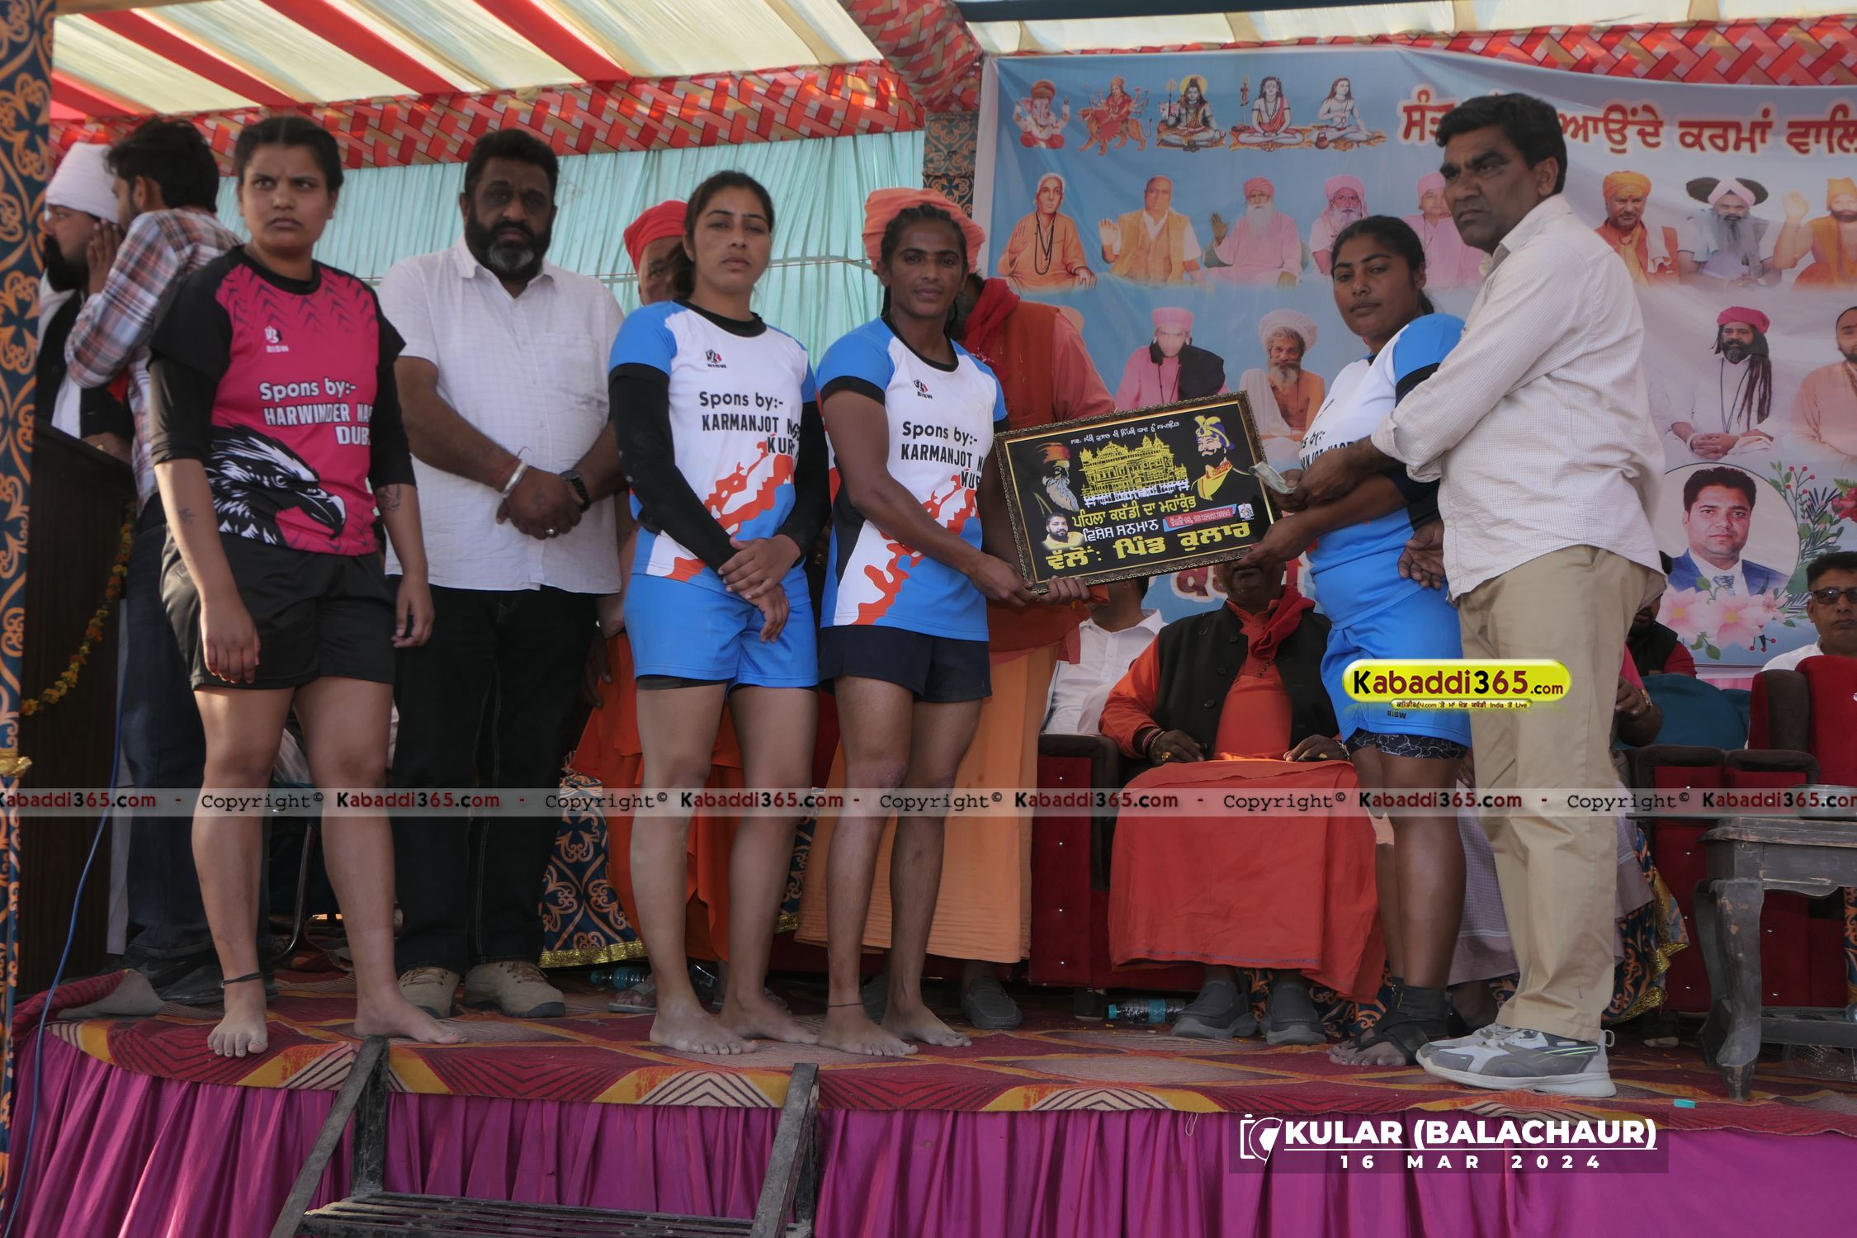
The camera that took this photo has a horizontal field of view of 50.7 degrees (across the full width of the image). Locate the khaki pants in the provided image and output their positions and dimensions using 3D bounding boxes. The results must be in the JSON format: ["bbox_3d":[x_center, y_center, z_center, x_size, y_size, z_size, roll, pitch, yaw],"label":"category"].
[{"bbox_3d":[1.092,0.291,3.420,0.360,0.920,0.370,2,-3,-17],"label":"khaki pants"}]

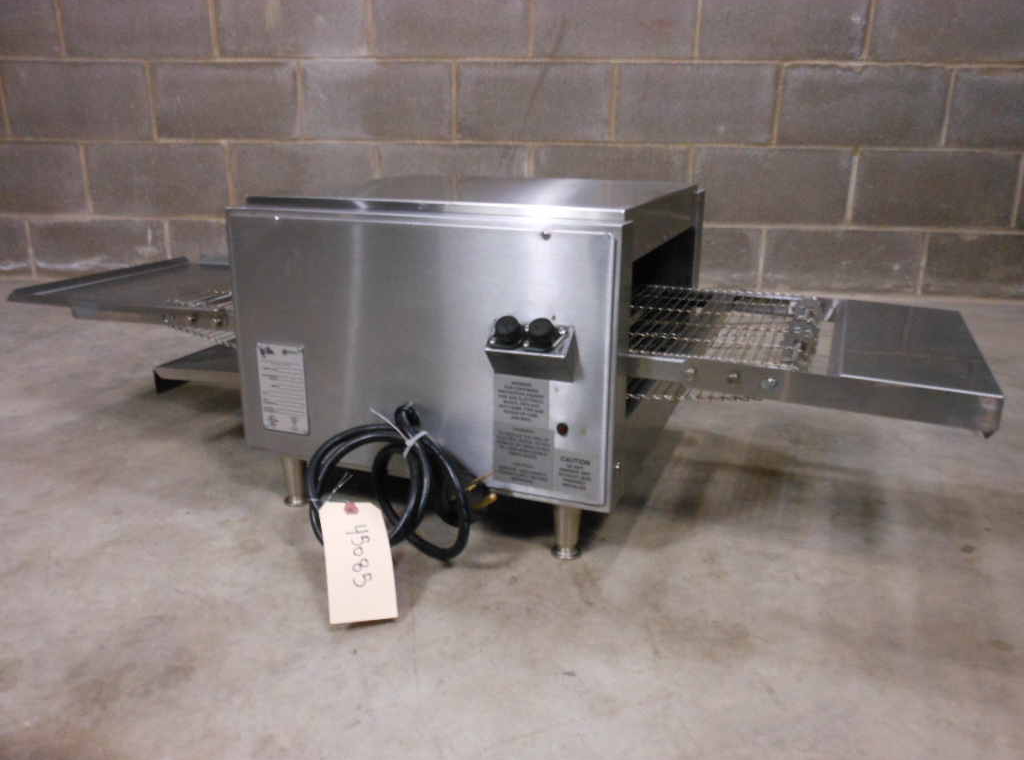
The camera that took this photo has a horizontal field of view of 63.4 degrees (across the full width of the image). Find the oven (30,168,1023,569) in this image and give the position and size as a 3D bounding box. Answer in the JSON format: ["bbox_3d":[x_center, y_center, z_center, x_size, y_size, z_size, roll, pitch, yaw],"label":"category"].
[{"bbox_3d":[-0.067,-0.062,1.044,1.150,0.352,0.480,7,18,20],"label":"oven"}]

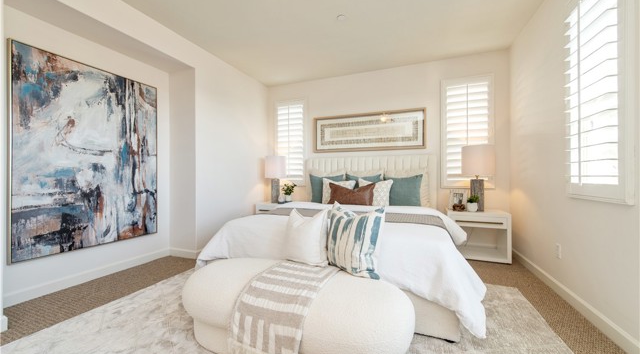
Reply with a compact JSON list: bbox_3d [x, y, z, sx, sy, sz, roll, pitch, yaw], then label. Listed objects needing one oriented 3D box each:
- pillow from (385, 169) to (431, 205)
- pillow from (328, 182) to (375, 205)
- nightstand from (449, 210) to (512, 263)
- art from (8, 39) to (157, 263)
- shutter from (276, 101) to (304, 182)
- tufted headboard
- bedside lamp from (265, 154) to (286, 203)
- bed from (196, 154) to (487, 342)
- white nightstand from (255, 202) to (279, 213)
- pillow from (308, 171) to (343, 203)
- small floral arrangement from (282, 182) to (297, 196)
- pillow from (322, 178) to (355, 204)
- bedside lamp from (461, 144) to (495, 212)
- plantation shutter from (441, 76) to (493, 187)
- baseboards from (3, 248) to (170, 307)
[{"bbox_3d":[1.190,0.173,3.431,0.560,0.500,0.170,0,-14,21],"label":"pillow"},{"bbox_3d":[0.416,0.253,3.340,0.626,0.343,0.151,0,-24,22],"label":"pillow"},{"bbox_3d":[2.030,0.750,3.260,0.680,0.585,0.400,0,0,21],"label":"nightstand"},{"bbox_3d":[-2.281,-0.206,2.563,0.050,1.820,1.210,0,0,21],"label":"art"},{"bbox_3d":[-0.535,-0.623,4.456,0.586,1.464,0.061,0,0,22],"label":"shutter"},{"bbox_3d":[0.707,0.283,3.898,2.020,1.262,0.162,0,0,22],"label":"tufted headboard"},{"bbox_3d":[-0.768,0.054,4.337,0.365,0.830,0.365,0,0,0],"label":"bedside lamp"},{"bbox_3d":[0.309,0.331,2.915,2.353,1.358,2.293,0,0,22],"label":"bed"},{"bbox_3d":[-0.684,0.724,4.298,0.656,0.571,0.470,0,0,22],"label":"white nightstand"},{"bbox_3d":[0.108,0.187,3.792,0.545,0.485,0.172,0,-17,22],"label":"pillow"},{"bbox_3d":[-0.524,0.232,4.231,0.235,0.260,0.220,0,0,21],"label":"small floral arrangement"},{"bbox_3d":[0.281,0.222,3.559,0.485,0.444,0.151,0,-20,22],"label":"pillow"},{"bbox_3d":[2.032,0.019,3.209,0.374,0.848,0.374,0,0,22],"label":"bedside lamp"},{"bbox_3d":[2.045,-0.612,3.451,0.640,1.535,0.060,0,0,21],"label":"plantation shutter"},{"bbox_3d":[-2.278,1.005,2.608,0.016,0.090,1.560,0,0,21],"label":"baseboards"}]

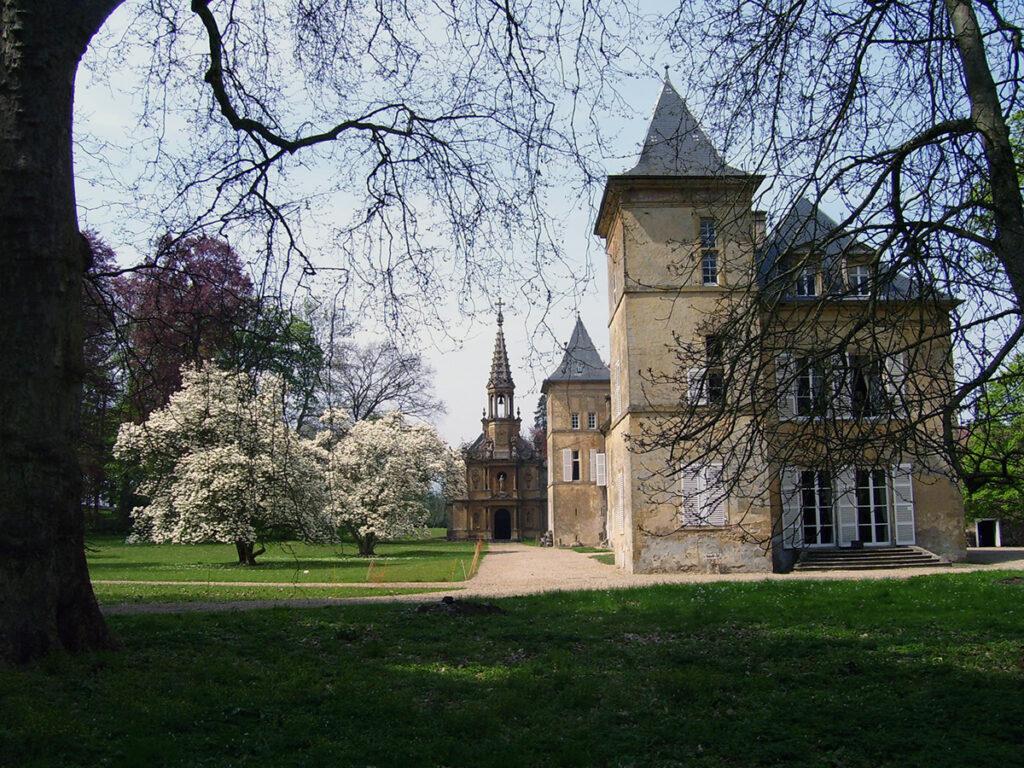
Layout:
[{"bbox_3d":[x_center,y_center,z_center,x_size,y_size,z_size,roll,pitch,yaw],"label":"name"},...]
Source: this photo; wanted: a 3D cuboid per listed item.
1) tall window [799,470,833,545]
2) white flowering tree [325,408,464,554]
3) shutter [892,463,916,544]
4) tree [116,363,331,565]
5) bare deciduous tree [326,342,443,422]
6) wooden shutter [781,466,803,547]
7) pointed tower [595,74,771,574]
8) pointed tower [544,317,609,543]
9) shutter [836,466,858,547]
[{"bbox_3d":[10.954,4.461,36.036,1.199,2.666,0.150,-1,-8,0],"label":"tall window"},{"bbox_3d":[-6.365,5.376,53.802,7.546,7.672,7.546,-1,-8,0],"label":"white flowering tree"},{"bbox_3d":[13.997,4.291,35.845,0.765,2.872,0.060,-1,-8,0],"label":"shutter"},{"bbox_3d":[-13.046,3.685,45.483,9.869,8.945,9.200,-1,-8,0],"label":"tree"},{"bbox_3d":[-11.180,5.140,86.169,10.800,17.766,10.800,-1,-8,0],"label":"bare deciduous tree"},{"bbox_3d":[9.979,4.393,35.847,0.712,2.953,0.060,-1,-8,0],"label":"wooden shutter"},{"bbox_3d":[6.005,-2.639,36.751,5.346,18.568,6.100,-1,-8,0],"label":"pointed tower"},{"bbox_3d":[5.515,3.632,82.172,5.551,18.816,6.000,-1,-8,0],"label":"pointed tower"},{"bbox_3d":[11.956,4.365,35.843,0.747,2.864,0.060,-1,-8,0],"label":"shutter"}]

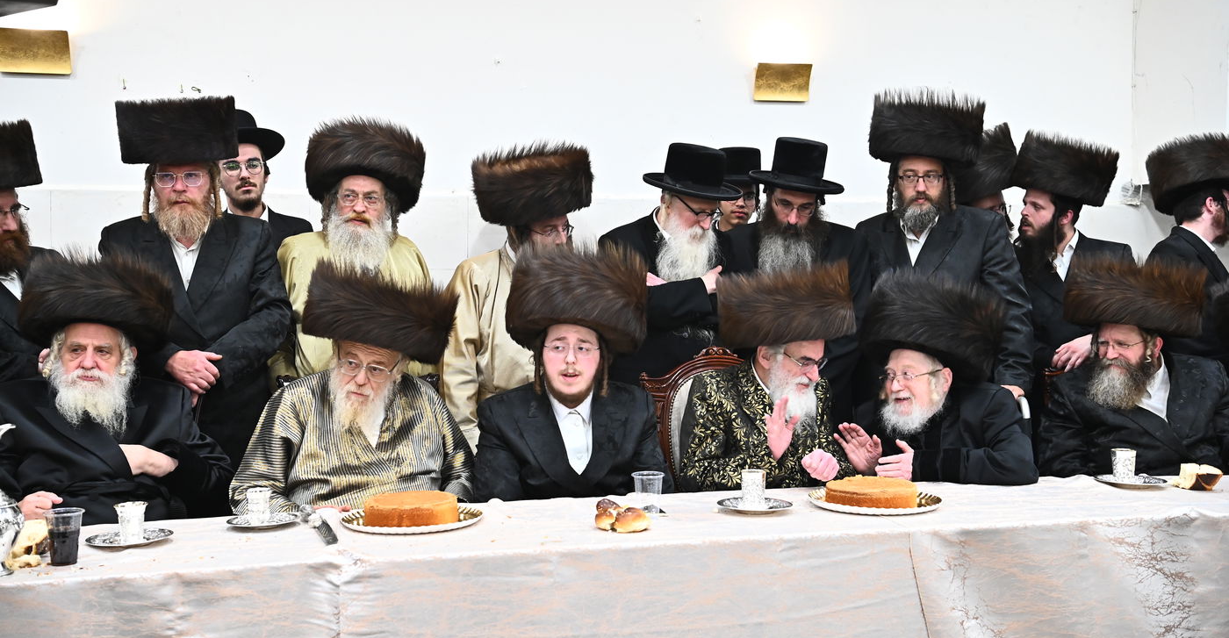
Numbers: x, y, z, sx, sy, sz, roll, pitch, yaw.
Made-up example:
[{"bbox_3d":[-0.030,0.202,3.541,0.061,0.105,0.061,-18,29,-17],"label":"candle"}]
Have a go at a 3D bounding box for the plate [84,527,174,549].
[{"bbox_3d":[-1.075,0.478,3.015,0.196,0.016,0.196,0,3,-15],"label":"plate"}]

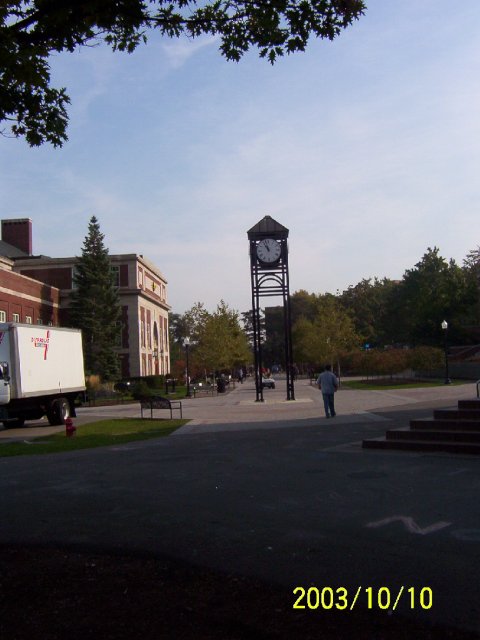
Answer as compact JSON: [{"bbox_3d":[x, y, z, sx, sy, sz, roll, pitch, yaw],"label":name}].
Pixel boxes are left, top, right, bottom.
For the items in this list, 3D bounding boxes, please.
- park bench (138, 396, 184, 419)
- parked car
[{"bbox_3d":[-2.880,3.215,24.475,1.500,0.830,0.620,-5,-5,36],"label":"park bench"},{"bbox_3d":[2.199,5.011,56.039,1.650,1.500,3.700,-2,-4,2],"label":"parked car"}]

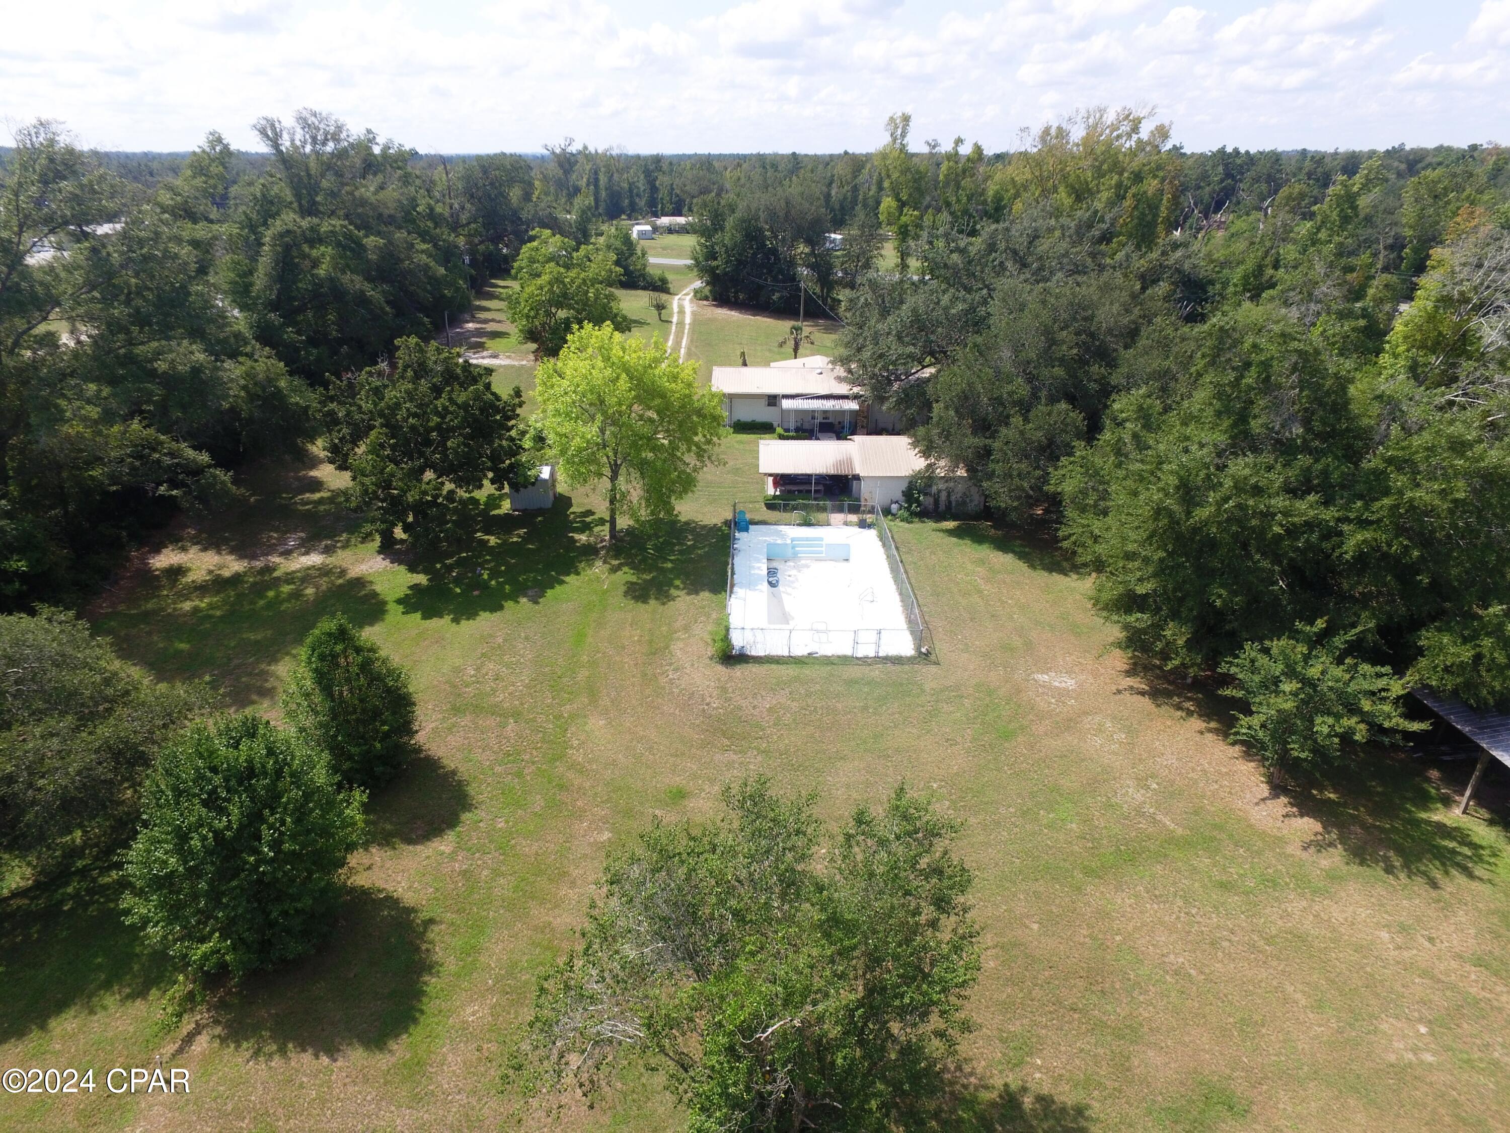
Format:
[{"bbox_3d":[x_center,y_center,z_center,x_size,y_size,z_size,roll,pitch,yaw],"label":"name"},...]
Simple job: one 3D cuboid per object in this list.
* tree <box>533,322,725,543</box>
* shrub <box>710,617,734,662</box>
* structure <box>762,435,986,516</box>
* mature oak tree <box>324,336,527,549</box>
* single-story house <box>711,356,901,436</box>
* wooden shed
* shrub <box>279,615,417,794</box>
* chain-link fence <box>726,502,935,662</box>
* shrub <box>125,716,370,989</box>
[{"bbox_3d":[-7.100,-7.377,49.529,10.600,12.200,10.400,0,25,0],"label":"tree"},{"bbox_3d":[-1.450,3.160,39.590,1.050,1.750,1.250,0,25,0],"label":"shrub"},{"bbox_3d":[7.200,-6.641,58.183,13.900,3.450,8.000,0,25,0],"label":"structure"},{"bbox_3d":[-18.200,-6.724,48.622,10.500,11.800,10.500,0,25,0],"label":"mature oak tree"},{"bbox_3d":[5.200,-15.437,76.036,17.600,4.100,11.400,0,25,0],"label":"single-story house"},{"bbox_3d":[-14.300,-5.270,56.510,2.500,2.400,2.400,0,25,0],"label":"wooden shed"},{"bbox_3d":[-14.300,4.775,30.836,4.400,6.300,4.400,0,25,0],"label":"shrub"},{"bbox_3d":[3.150,0.187,46.149,8.800,1.440,15.300,0,25,0],"label":"chain-link fence"},{"bbox_3d":[-14.400,7.513,24.608,6.000,6.700,6.000,0,25,0],"label":"shrub"}]

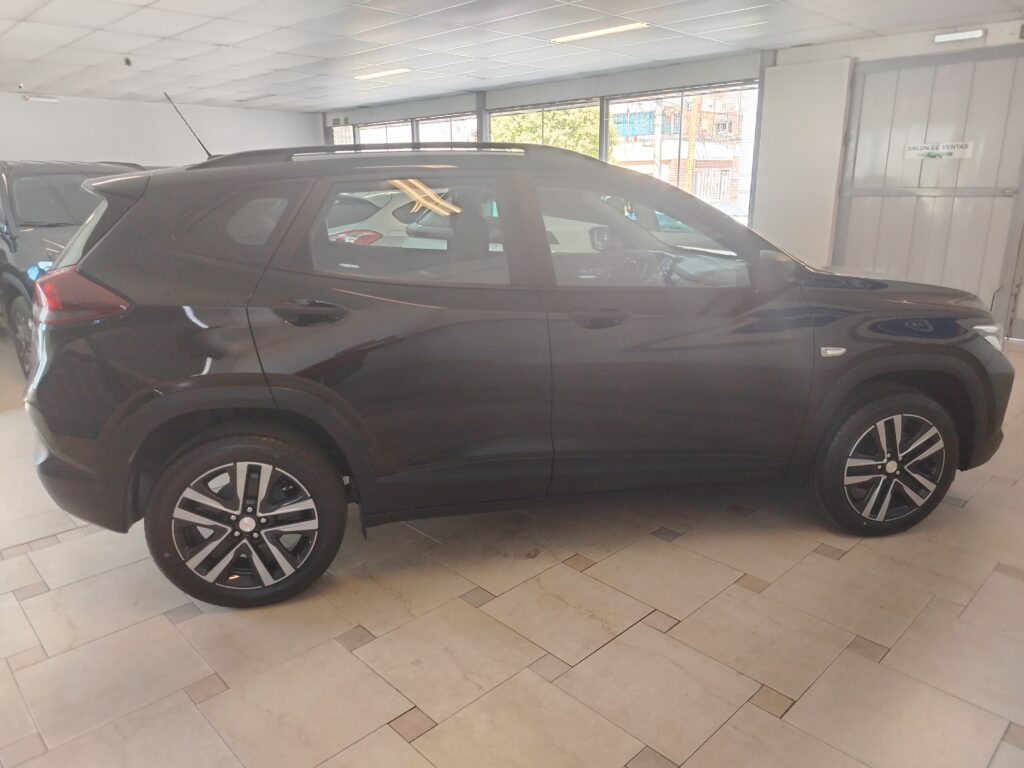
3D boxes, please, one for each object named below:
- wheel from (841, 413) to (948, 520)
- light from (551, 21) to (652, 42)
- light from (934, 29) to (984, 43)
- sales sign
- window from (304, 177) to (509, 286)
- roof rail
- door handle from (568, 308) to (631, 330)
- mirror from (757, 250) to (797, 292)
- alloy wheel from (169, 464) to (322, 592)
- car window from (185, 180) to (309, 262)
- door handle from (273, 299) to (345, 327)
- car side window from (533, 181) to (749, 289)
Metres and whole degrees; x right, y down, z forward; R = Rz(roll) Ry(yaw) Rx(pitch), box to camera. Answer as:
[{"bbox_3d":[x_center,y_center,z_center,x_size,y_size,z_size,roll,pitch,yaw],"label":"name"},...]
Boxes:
[{"bbox_3d":[1.583,0.336,3.032,0.475,0.475,0.165,-3,16,-11],"label":"wheel"},{"bbox_3d":[0.857,-3.461,6.995,1.180,0.060,0.160,14,21,43],"label":"light"},{"bbox_3d":[4.319,-3.354,6.858,0.415,0.065,0.060,14,21,43],"label":"light"},{"bbox_3d":[4.311,-2.355,7.186,0.620,0.150,0.012,14,21,43],"label":"sales sign"},{"bbox_3d":[-0.352,-0.524,2.461,0.680,0.390,0.050,-3,-5,-11],"label":"window"},{"bbox_3d":[-0.416,-0.809,2.513,1.400,0.095,0.055,-3,16,-11],"label":"roof rail"},{"bbox_3d":[0.313,-0.229,2.522,0.235,0.072,0.050,-3,16,-11],"label":"door handle"},{"bbox_3d":[0.941,-0.401,2.531,0.110,0.155,0.170,-3,16,-11],"label":"mirror"},{"bbox_3d":[-0.934,0.478,2.536,0.475,0.475,0.165,-3,16,-11],"label":"alloy wheel"},{"bbox_3d":[-0.886,-0.536,2.360,0.380,0.280,0.050,-2,-6,-5],"label":"car window"},{"bbox_3d":[-0.655,-0.230,2.316,0.230,0.083,0.050,-3,16,-11],"label":"door handle"},{"bbox_3d":[0.495,-0.546,2.629,0.810,0.395,0.050,-3,-5,-11],"label":"car side window"}]

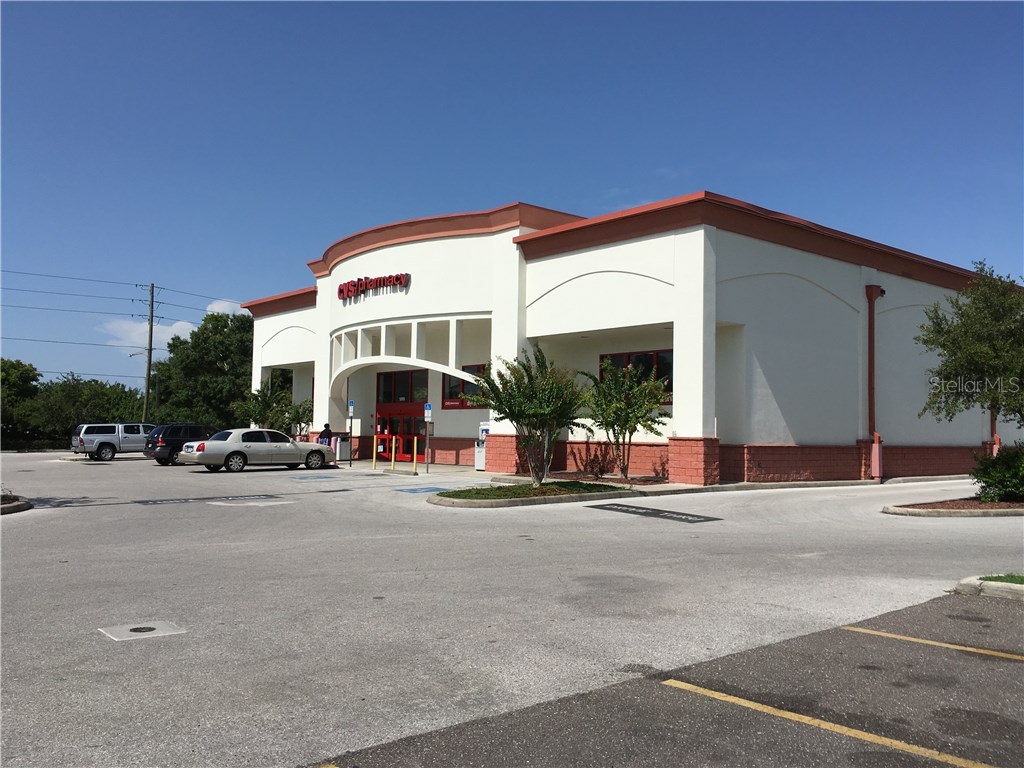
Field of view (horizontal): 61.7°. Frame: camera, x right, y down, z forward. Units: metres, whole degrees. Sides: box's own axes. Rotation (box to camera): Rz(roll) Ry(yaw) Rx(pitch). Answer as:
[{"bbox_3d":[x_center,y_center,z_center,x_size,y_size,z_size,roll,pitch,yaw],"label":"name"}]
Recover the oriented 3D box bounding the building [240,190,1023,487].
[{"bbox_3d":[6.991,-0.548,44.409,35.000,8.950,31.000,3,-4,-40],"label":"building"}]

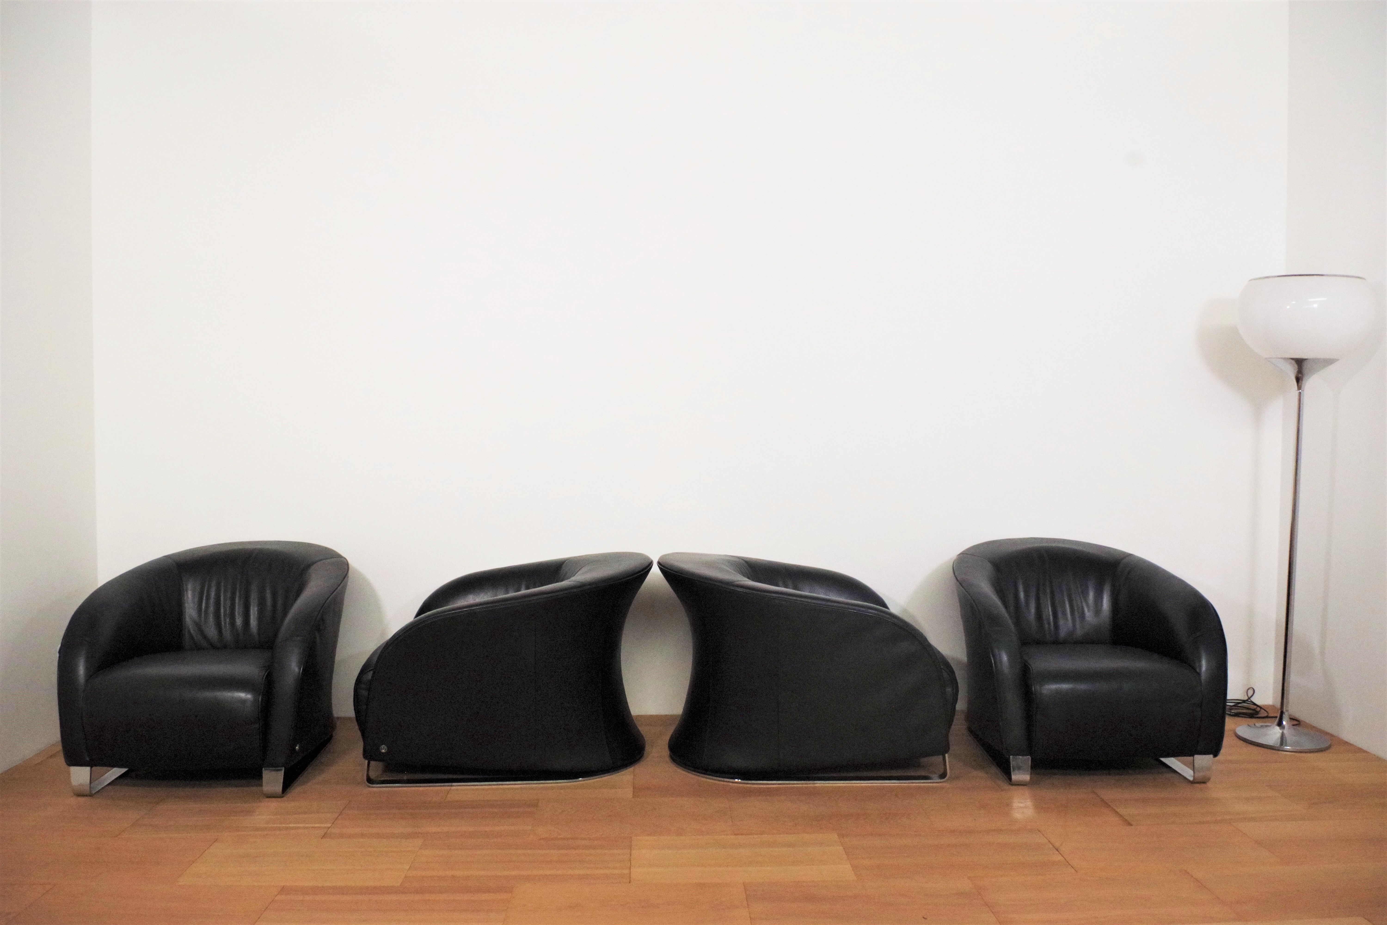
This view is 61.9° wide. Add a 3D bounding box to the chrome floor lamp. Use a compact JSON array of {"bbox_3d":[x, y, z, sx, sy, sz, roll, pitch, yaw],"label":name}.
[{"bbox_3d":[2.193,0.181,4.194,0.499,1.680,0.499,1,3,0],"label":"chrome floor lamp"}]

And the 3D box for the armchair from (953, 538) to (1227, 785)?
[{"bbox_3d":[1.367,0.674,4.165,0.790,0.695,0.985,0,3,1],"label":"armchair"}]

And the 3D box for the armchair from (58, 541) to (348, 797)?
[{"bbox_3d":[-1.647,0.681,4.042,0.790,0.695,0.985,0,3,-3],"label":"armchair"}]

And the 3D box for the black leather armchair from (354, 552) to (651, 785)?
[{"bbox_3d":[-0.634,0.679,4.071,0.985,0.695,0.790,0,3,-4],"label":"black leather armchair"}]

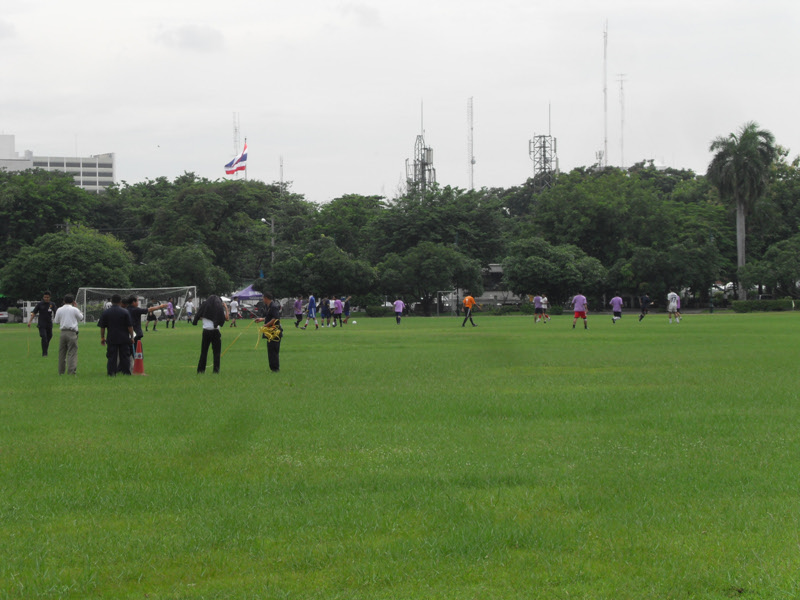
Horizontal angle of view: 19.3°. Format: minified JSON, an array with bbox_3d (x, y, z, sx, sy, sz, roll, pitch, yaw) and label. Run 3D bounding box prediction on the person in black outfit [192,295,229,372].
[{"bbox_3d":[-3.997,0.735,49.800,0.720,1.690,0.500,-1,0,0],"label":"person in black outfit"}]

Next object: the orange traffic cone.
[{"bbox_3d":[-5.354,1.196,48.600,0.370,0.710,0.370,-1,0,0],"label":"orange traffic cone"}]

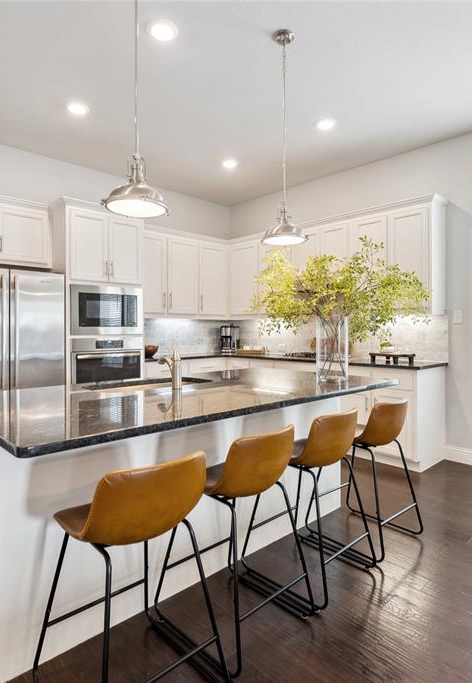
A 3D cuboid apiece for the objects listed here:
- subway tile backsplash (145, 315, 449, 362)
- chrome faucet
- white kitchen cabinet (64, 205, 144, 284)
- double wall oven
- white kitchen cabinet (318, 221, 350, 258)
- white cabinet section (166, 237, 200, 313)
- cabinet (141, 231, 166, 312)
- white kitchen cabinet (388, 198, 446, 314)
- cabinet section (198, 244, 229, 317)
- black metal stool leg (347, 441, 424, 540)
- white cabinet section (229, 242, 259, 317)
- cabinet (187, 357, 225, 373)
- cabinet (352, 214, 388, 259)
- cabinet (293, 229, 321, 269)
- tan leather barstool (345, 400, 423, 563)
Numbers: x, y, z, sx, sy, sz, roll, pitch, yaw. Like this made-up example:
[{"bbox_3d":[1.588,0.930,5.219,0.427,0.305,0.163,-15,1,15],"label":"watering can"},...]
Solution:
[{"bbox_3d":[0.302,-0.045,4.307,1.788,0.475,3.040,-1,2,-44],"label":"subway tile backsplash"},{"bbox_3d":[-0.380,0.132,2.241,0.055,0.262,0.205,-1,2,-44],"label":"chrome faucet"},{"bbox_3d":[-1.482,-0.928,4.194,0.817,0.755,0.615,-1,2,-42],"label":"white kitchen cabinet"},{"bbox_3d":[-1.459,0.040,4.170,0.735,1.190,0.600,-1,2,-42],"label":"double wall oven"},{"bbox_3d":[1.199,-0.942,4.430,0.333,0.657,0.375,-1,2,-44],"label":"white kitchen cabinet"},{"bbox_3d":[-0.746,-0.791,4.998,0.473,0.915,0.332,-1,2,-45],"label":"white cabinet section"},{"bbox_3d":[-1.128,-0.804,4.832,0.496,0.980,0.333,-1,2,-42],"label":"cabinet"},{"bbox_3d":[1.751,-0.782,3.850,0.419,1.045,0.345,1,2,45],"label":"white kitchen cabinet"},{"bbox_3d":[-0.404,-0.801,5.336,0.490,0.920,0.332,-1,2,-45],"label":"cabinet section"},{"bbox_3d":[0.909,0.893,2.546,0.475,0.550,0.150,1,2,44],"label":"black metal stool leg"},{"bbox_3d":[0.207,-0.801,5.334,0.335,0.935,0.530,-1,2,-45],"label":"white cabinet section"},{"bbox_3d":[-0.561,0.640,5.133,0.567,0.889,0.606,-1,2,-42],"label":"cabinet"},{"bbox_3d":[1.464,-0.789,4.141,0.399,1.030,0.335,1,2,45],"label":"cabinet"},{"bbox_3d":[0.922,-0.976,4.675,0.383,0.670,0.335,1,2,45],"label":"cabinet"},{"bbox_3d":[0.782,0.756,2.448,0.505,0.833,0.480,1,2,44],"label":"tan leather barstool"}]

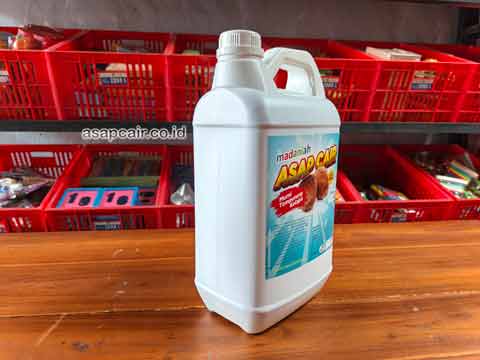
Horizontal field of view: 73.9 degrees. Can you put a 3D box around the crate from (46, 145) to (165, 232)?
[{"bbox_3d":[-0.466,0.068,1.254,0.345,0.225,0.455,-1,32,-8],"label":"crate"}]

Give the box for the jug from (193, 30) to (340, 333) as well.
[{"bbox_3d":[0.033,-0.004,0.376,0.174,0.310,0.118,-9,13,-39],"label":"jug"}]

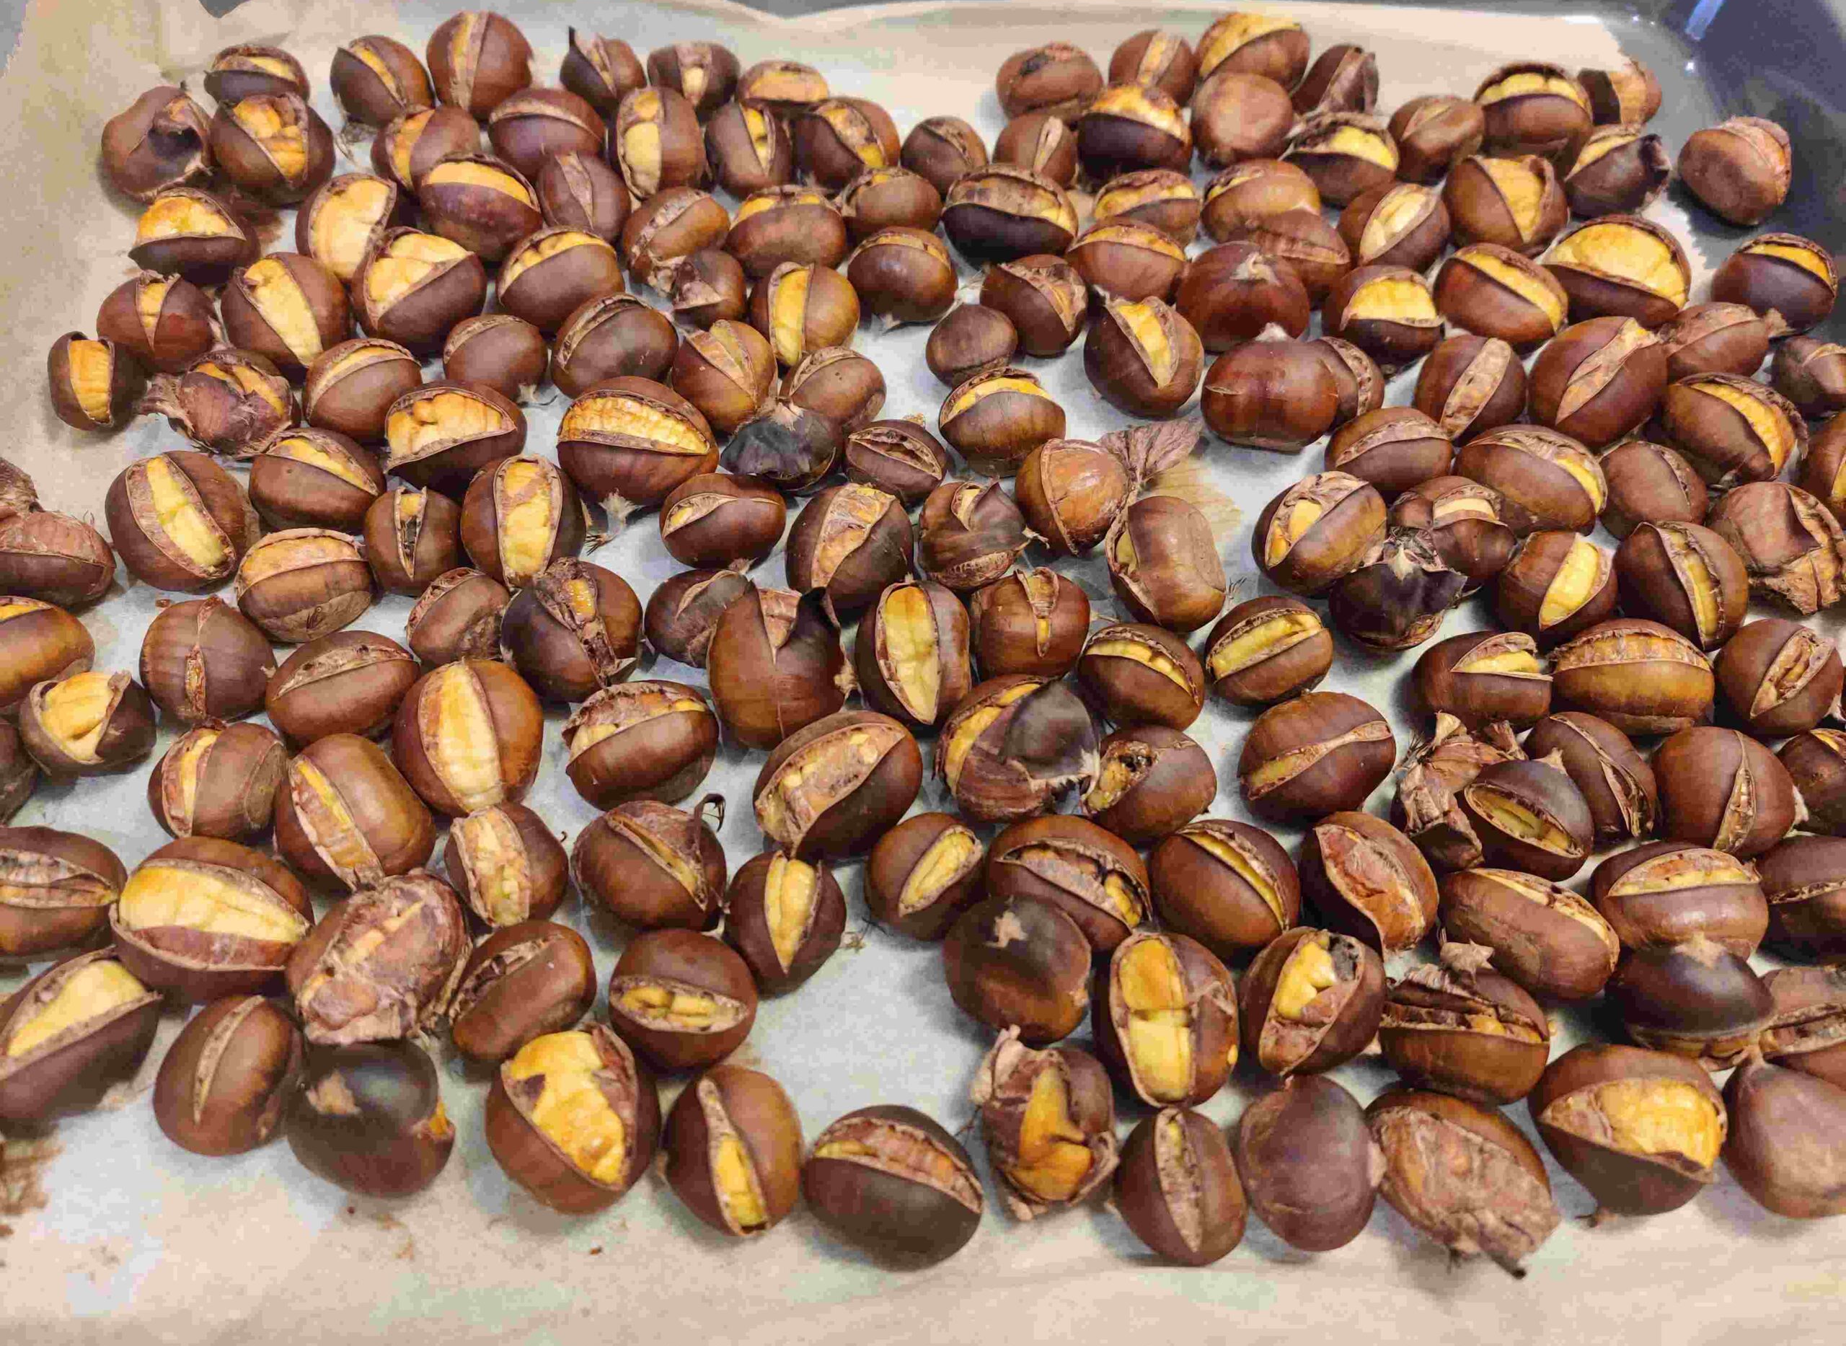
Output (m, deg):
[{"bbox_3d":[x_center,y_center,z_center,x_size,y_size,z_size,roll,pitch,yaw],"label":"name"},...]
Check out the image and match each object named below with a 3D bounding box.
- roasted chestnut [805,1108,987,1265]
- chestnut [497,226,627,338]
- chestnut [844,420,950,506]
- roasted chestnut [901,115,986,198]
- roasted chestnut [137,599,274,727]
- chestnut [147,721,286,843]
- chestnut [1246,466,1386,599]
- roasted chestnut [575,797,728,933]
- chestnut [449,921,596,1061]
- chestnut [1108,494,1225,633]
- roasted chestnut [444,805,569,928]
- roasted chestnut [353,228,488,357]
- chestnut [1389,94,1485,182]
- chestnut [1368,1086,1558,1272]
[{"bbox_3d":[-0.005,0.086,0.241,0.032,0.022,0.023,24,61,14],"label":"roasted chestnut"},{"bbox_3d":[-0.091,-0.099,0.363,0.032,0.025,0.028,-25,62,-13],"label":"chestnut"},{"bbox_3d":[-0.006,-0.048,0.327,0.026,0.018,0.018,27,62,16],"label":"chestnut"},{"bbox_3d":[0.006,-0.140,0.391,0.024,0.020,0.023,35,64,20],"label":"roasted chestnut"},{"bbox_3d":[-0.153,-0.002,0.308,0.025,0.024,0.028,0,60,1],"label":"roasted chestnut"},{"bbox_3d":[-0.146,0.022,0.299,0.027,0.022,0.026,-7,60,-4],"label":"chestnut"},{"bbox_3d":[0.091,-0.032,0.331,0.035,0.026,0.025,-34,65,-18],"label":"chestnut"},{"bbox_3d":[-0.052,0.037,0.276,0.029,0.023,0.026,30,62,18],"label":"roasted chestnut"},{"bbox_3d":[-0.077,0.061,0.278,0.021,0.023,0.031,39,67,20],"label":"chestnut"},{"bbox_3d":[0.054,-0.024,0.320,0.025,0.026,0.032,-17,59,-11],"label":"chestnut"},{"bbox_3d":[-0.084,0.039,0.290,0.025,0.021,0.026,-22,62,-12],"label":"roasted chestnut"},{"bbox_3d":[-0.126,-0.096,0.362,0.034,0.028,0.031,-33,63,-20],"label":"roasted chestnut"},{"bbox_3d":[0.143,-0.148,0.401,0.027,0.023,0.024,-26,61,-16],"label":"chestnut"},{"bbox_3d":[0.094,0.087,0.253,0.032,0.024,0.025,39,68,21],"label":"chestnut"}]

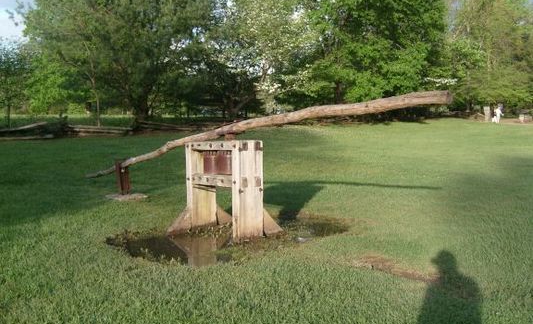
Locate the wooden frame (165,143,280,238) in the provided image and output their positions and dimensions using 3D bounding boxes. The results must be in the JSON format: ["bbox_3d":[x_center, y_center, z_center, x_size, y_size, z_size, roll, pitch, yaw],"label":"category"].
[{"bbox_3d":[-0.608,0.360,7.394,1.050,1.260,1.290,-5,7,-39],"label":"wooden frame"}]

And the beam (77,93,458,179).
[{"bbox_3d":[-1.095,-0.246,8.243,0.200,0.340,8.800,-5,-2,-40],"label":"beam"}]

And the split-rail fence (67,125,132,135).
[{"bbox_3d":[-9.140,-1.751,29.500,3.550,0.560,0.300,-3,6,-24],"label":"split-rail fence"}]

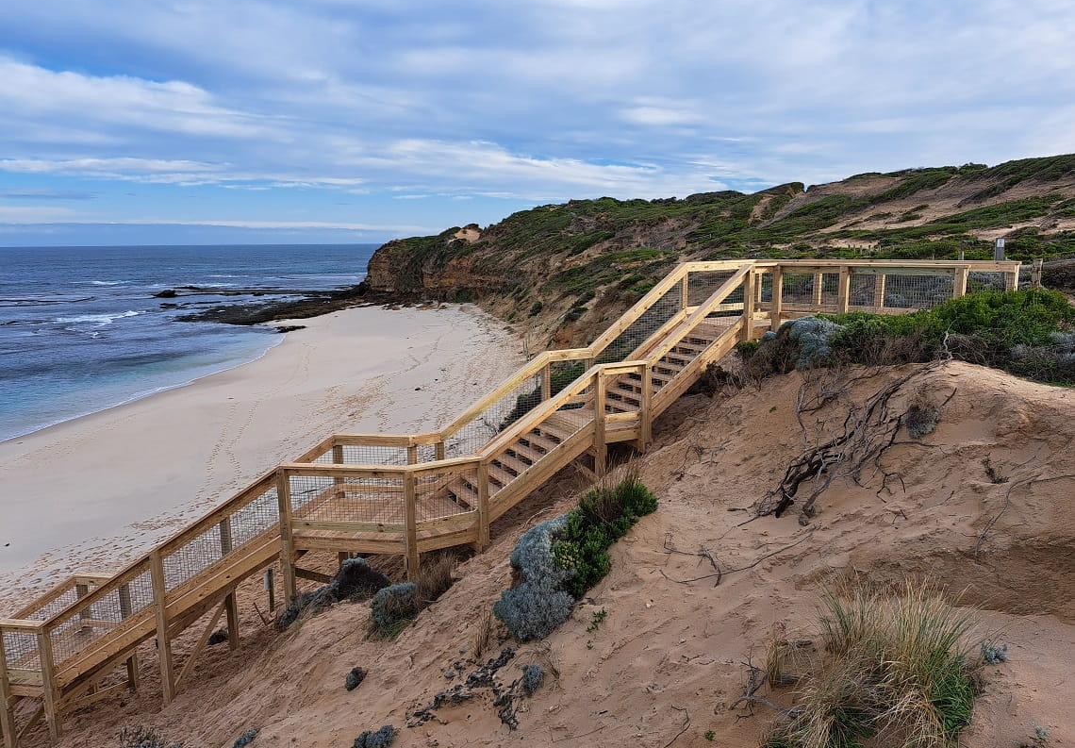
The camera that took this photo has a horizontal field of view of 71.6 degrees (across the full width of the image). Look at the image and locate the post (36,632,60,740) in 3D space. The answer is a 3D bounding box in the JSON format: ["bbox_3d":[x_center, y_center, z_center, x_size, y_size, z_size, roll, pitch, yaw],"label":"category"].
[{"bbox_3d":[-8.598,5.496,13.134,0.135,2.132,0.135,2,10,13],"label":"post"}]

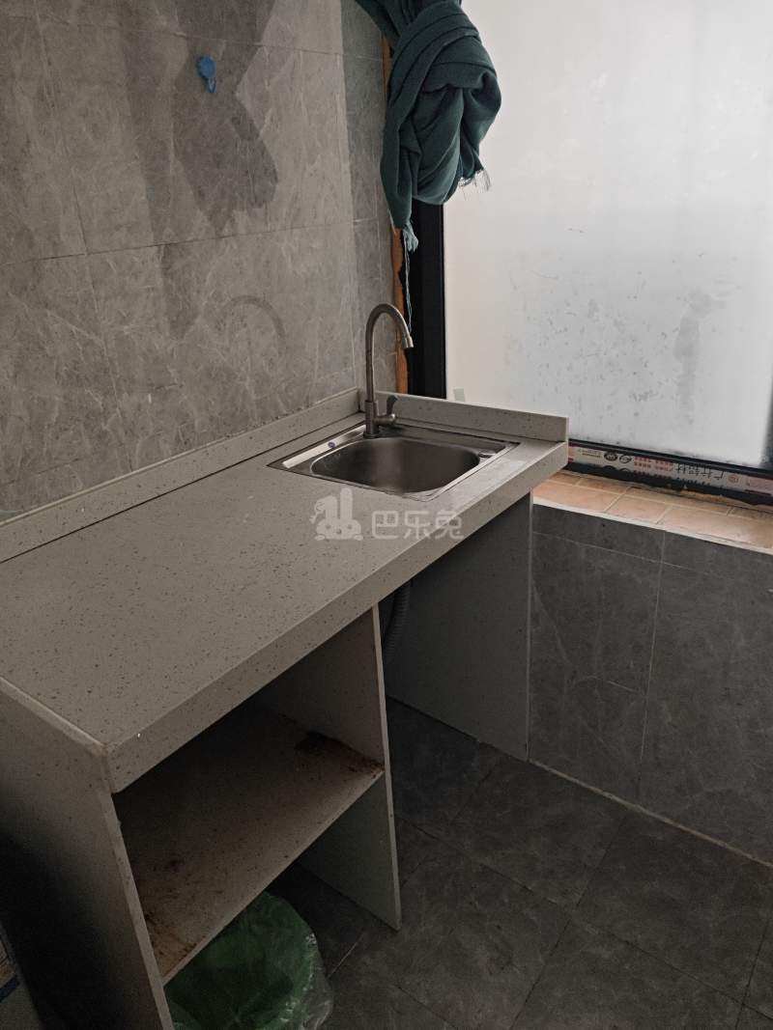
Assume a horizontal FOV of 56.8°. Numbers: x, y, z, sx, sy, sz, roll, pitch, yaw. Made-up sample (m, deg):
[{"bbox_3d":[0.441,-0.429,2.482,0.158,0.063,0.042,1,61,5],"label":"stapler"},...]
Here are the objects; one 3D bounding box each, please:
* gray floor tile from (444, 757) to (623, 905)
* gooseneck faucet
[{"bbox_3d":[0.325,0.661,1.533,0.300,0.010,0.295,15,30,34],"label":"gray floor tile"},{"bbox_3d":[0.019,-0.279,1.408,0.072,0.274,0.172,-17,28,-27],"label":"gooseneck faucet"}]

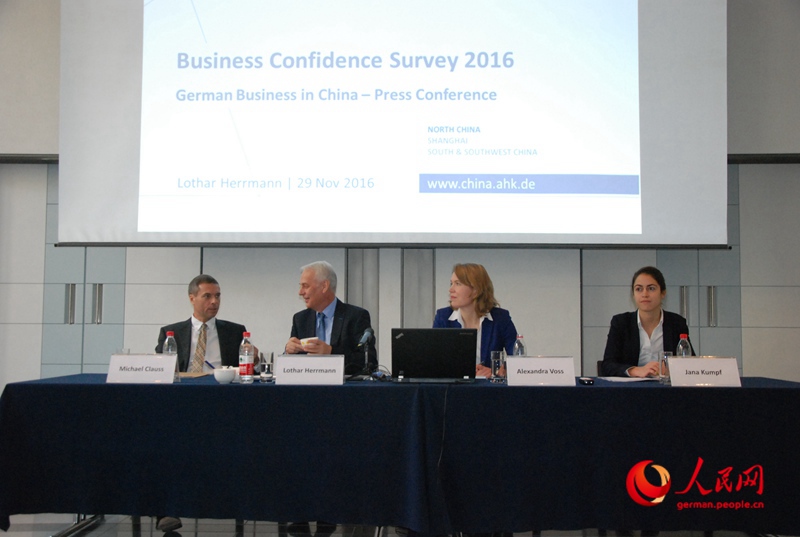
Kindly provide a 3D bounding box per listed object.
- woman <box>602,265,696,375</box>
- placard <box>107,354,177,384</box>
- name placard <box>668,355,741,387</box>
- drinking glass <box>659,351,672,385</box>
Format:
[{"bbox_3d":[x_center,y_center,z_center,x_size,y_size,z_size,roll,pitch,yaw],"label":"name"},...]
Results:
[{"bbox_3d":[1.258,0.639,4.189,0.490,1.310,0.680,0,-4,10],"label":"woman"},{"bbox_3d":[-1.140,0.443,3.644,0.295,0.123,0.110,1,-4,-4],"label":"placard"},{"bbox_3d":[1.339,0.452,3.614,0.295,0.123,0.110,0,-4,2],"label":"name placard"},{"bbox_3d":[1.198,0.449,3.710,0.061,0.140,0.061,0,-4,0],"label":"drinking glass"}]

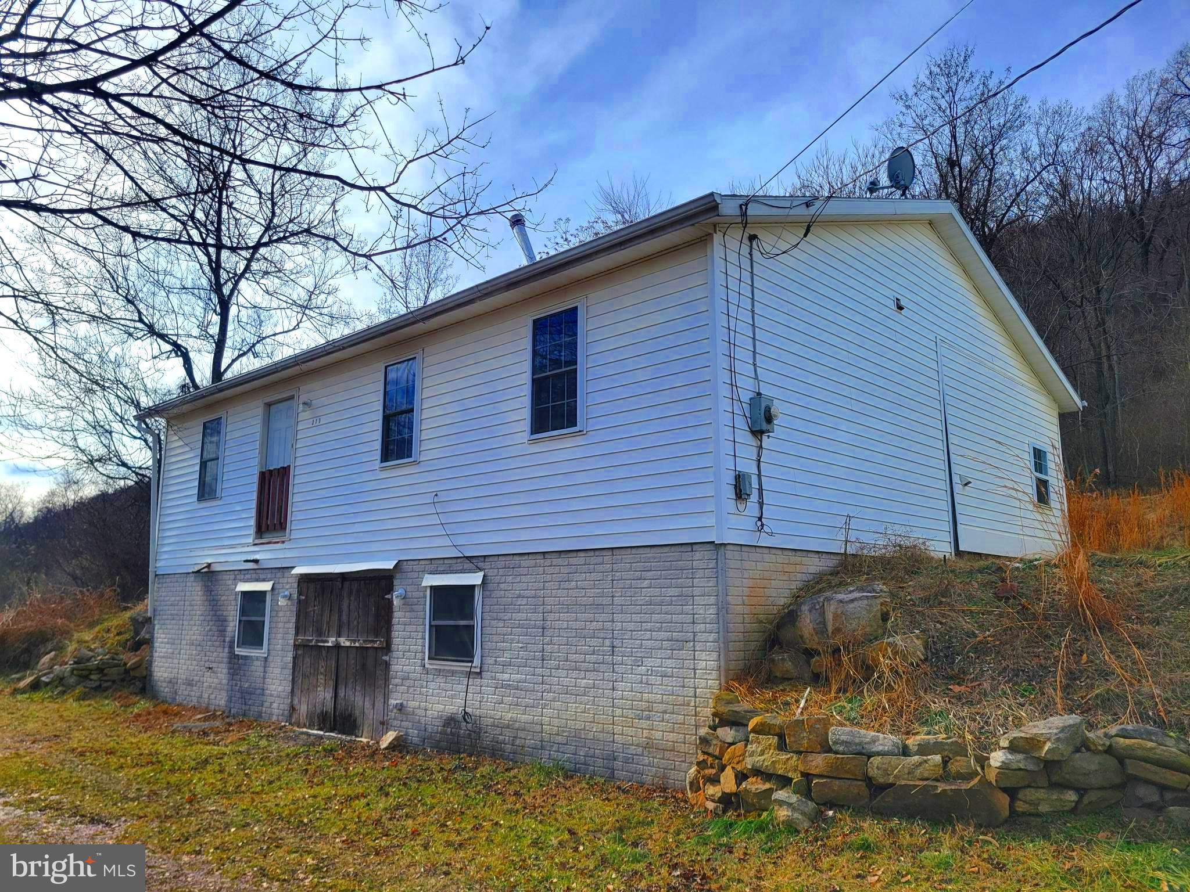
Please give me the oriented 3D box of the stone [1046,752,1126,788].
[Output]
[{"bbox_3d":[3.416,2.264,6.250,0.520,0.250,0.320,-1,-10,8],"label":"stone"}]

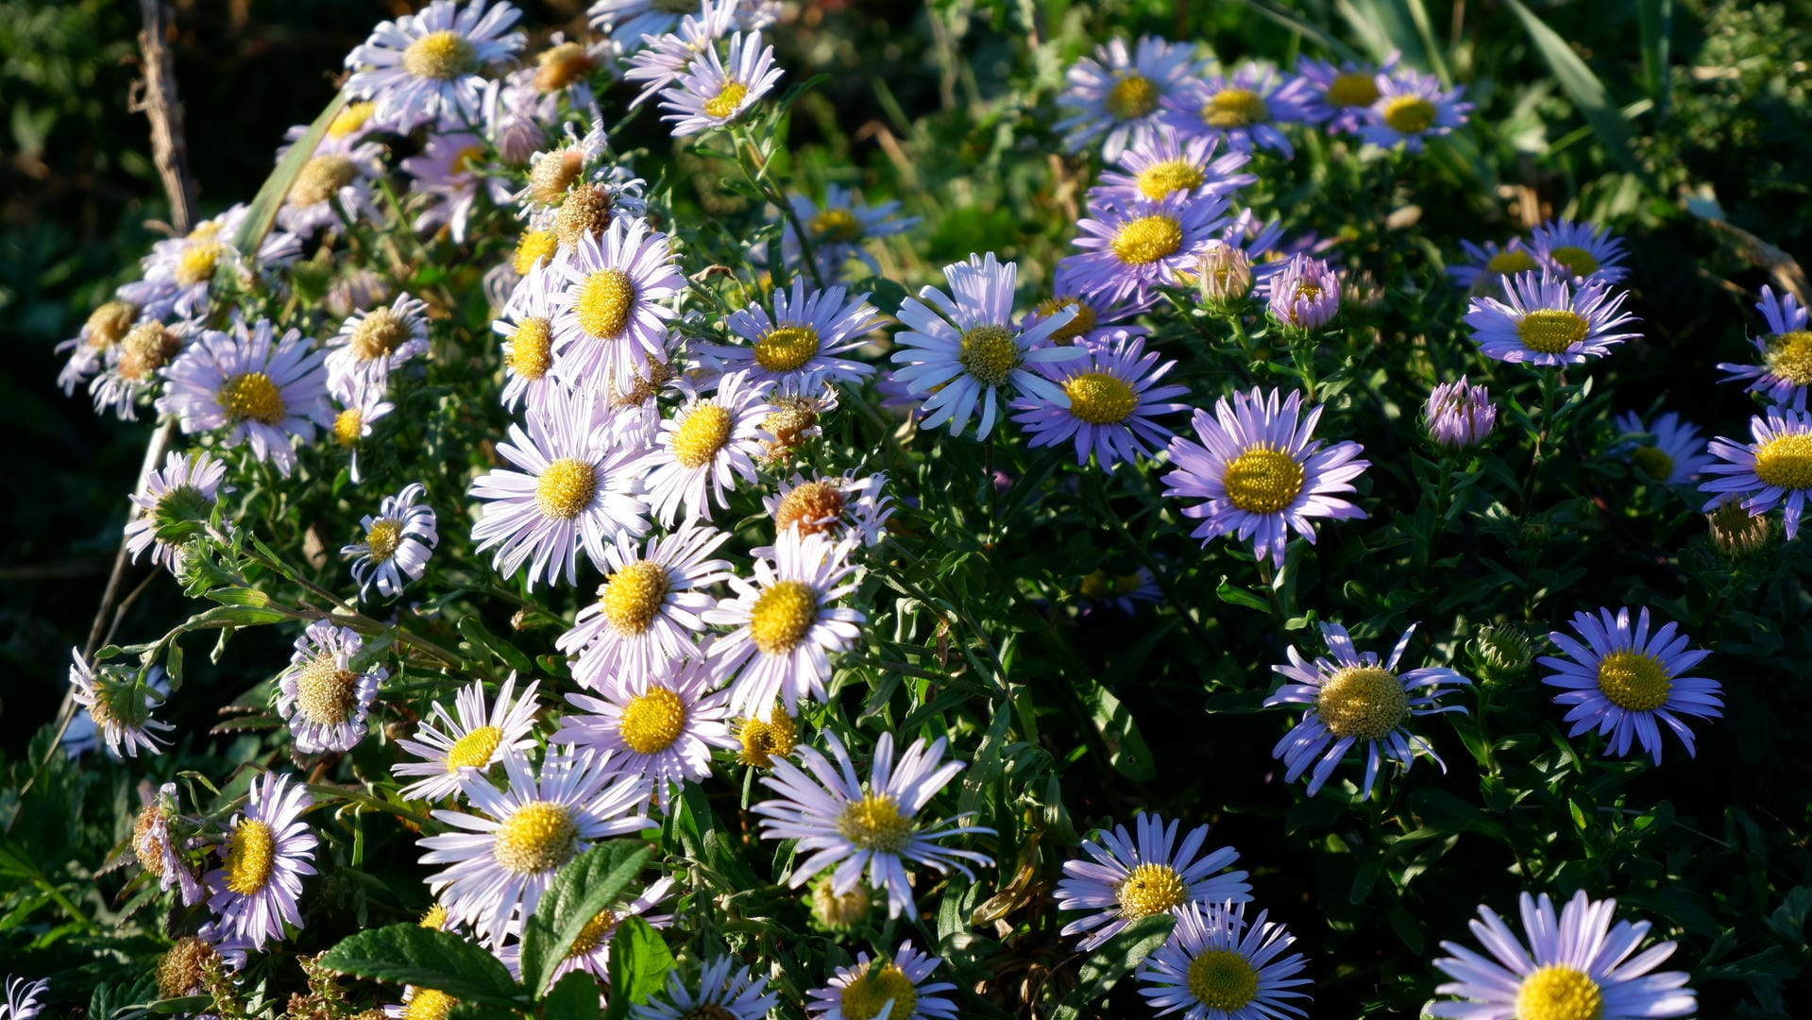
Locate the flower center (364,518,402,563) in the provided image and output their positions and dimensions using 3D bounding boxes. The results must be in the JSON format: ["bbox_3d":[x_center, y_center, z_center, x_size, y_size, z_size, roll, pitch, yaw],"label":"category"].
[{"bbox_3d":[-0.115,0.007,0.720,0.010,0.010,0.005,-25,-26,23],"label":"flower center"}]

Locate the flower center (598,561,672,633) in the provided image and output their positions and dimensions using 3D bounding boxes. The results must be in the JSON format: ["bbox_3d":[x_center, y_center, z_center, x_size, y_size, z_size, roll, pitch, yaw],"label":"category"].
[{"bbox_3d":[-0.057,0.018,0.693,0.015,0.007,0.015,-9,63,19],"label":"flower center"}]

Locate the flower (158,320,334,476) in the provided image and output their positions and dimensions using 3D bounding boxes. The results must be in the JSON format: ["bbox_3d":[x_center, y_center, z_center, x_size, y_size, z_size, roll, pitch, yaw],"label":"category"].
[{"bbox_3d":[-0.151,-0.026,0.750,0.040,0.013,0.040,5,61,10],"label":"flower"}]

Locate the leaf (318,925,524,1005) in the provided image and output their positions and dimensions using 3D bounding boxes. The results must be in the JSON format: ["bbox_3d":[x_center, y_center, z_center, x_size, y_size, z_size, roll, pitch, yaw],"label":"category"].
[{"bbox_3d":[-0.080,0.075,0.535,0.035,0.006,0.018,9,37,7],"label":"leaf"}]

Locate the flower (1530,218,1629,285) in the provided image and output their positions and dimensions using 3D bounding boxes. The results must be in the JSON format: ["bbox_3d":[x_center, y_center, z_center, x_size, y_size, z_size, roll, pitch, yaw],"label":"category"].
[{"bbox_3d":[0.164,-0.062,0.800,0.025,0.009,0.025,0,42,-7],"label":"flower"}]

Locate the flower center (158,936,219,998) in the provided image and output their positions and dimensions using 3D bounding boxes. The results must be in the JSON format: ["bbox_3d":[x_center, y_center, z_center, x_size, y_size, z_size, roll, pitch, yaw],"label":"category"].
[{"bbox_3d":[-0.125,0.080,0.570,0.011,0.006,0.011,24,78,41],"label":"flower center"}]

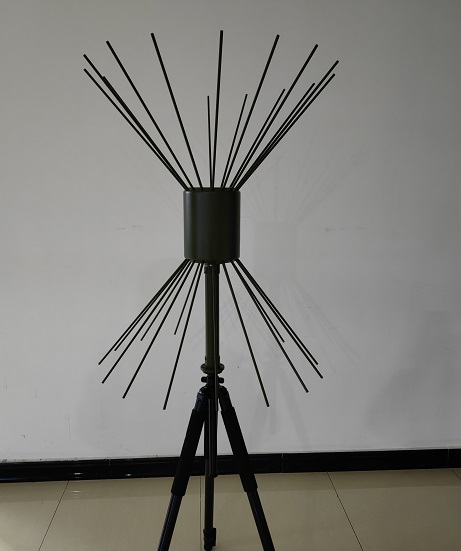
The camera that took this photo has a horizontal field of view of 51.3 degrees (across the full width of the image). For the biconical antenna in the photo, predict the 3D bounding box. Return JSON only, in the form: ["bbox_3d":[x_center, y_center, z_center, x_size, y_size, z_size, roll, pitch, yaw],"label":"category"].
[{"bbox_3d":[-0.047,-0.128,1.298,0.640,0.804,0.640,0,10,-4],"label":"biconical antenna"}]

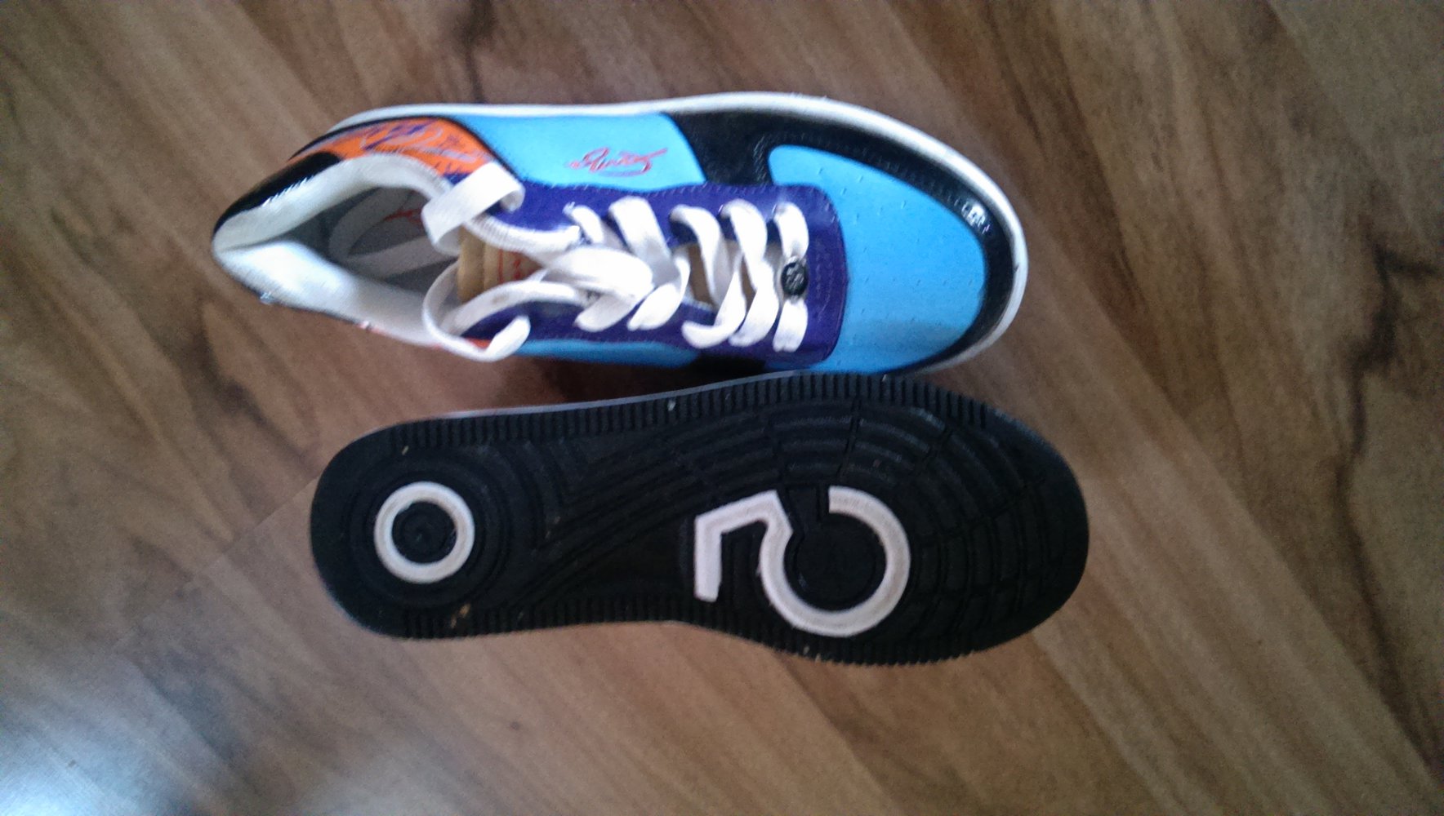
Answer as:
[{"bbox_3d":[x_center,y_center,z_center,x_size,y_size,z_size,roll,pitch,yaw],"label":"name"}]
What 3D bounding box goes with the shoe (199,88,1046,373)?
[{"bbox_3d":[-0.036,-0.060,0.379,0.288,0.102,0.105,10,111,8],"label":"shoe"}]

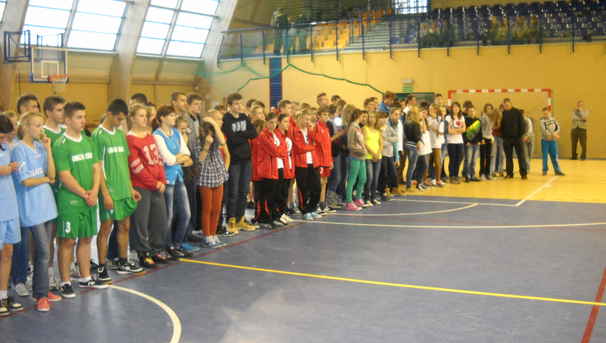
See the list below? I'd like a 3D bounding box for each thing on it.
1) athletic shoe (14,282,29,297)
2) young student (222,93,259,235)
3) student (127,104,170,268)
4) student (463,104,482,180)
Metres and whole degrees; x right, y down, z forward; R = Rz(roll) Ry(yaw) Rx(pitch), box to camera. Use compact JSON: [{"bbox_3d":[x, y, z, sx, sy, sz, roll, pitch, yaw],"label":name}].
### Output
[{"bbox_3d":[-2.431,1.023,5.746,0.100,0.110,0.280,-5,7,-40],"label":"athletic shoe"},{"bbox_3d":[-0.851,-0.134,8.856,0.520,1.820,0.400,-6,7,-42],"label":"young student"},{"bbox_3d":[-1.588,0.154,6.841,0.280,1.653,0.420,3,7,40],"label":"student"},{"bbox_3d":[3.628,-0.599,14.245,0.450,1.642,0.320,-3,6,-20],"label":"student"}]

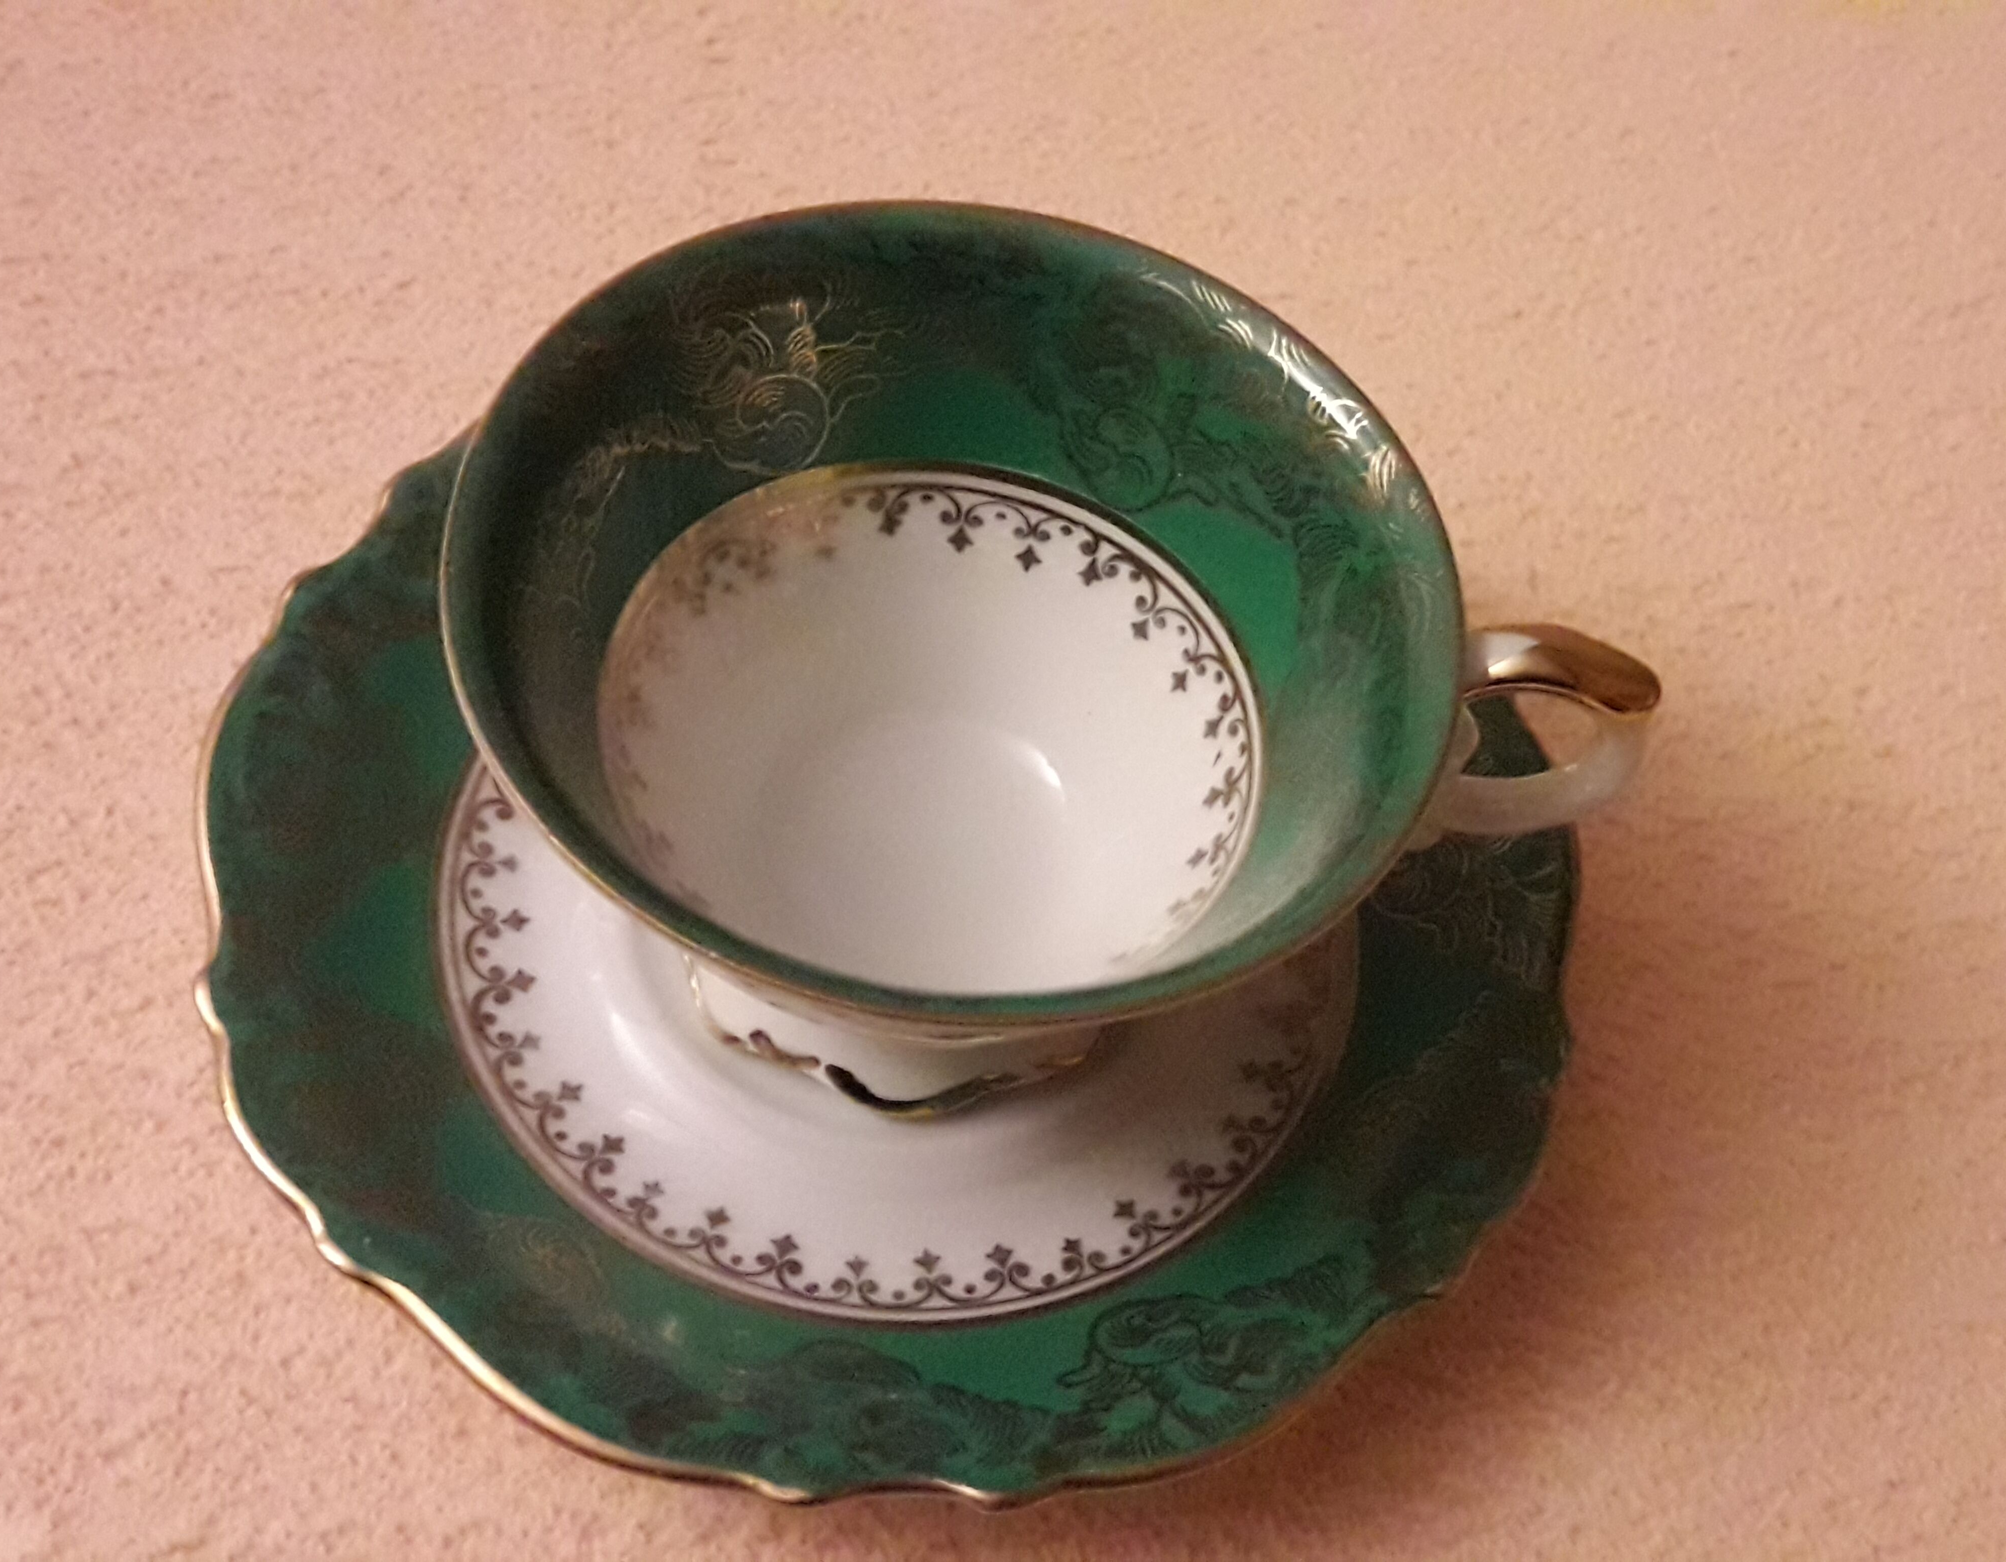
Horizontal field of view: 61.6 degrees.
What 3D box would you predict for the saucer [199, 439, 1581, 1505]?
[{"bbox_3d":[-0.010,0.007,0.191,0.147,0.024,0.147,0,58,-9],"label":"saucer"}]

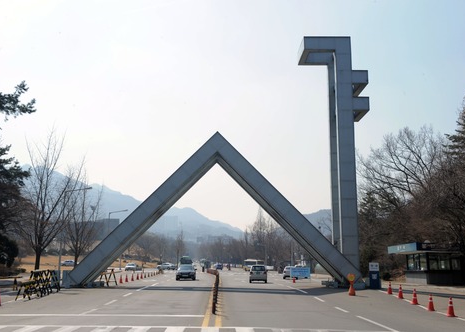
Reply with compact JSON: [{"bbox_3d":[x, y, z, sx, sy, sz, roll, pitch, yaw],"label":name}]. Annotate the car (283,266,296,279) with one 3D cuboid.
[{"bbox_3d":[6.725,12.225,64.059,1.780,1.560,4.500,0,-10,-1],"label":"car"}]

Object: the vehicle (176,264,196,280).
[{"bbox_3d":[-4.393,10.151,53.051,1.800,1.440,4.500,0,-10,0],"label":"vehicle"}]

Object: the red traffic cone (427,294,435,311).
[{"bbox_3d":[8.035,5.488,22.399,0.360,0.710,0.360,0,-10,0],"label":"red traffic cone"}]

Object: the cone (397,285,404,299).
[{"bbox_3d":[8.542,6.378,28.131,0.360,0.710,0.360,0,-10,0],"label":"cone"}]

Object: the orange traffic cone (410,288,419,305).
[{"bbox_3d":[8.274,5.921,25.166,0.360,0.710,0.360,0,-10,0],"label":"orange traffic cone"}]

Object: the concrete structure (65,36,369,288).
[{"bbox_3d":[-0.845,-0.293,43.313,22.550,19.230,3.320,0,-10,0],"label":"concrete structure"}]

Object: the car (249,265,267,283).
[{"bbox_3d":[2.556,10.535,54.203,1.740,1.630,4.400,0,-10,-1],"label":"car"}]

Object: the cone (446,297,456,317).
[{"bbox_3d":[7.815,5.023,19.841,0.360,0.710,0.360,0,-10,0],"label":"cone"}]

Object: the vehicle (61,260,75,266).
[{"bbox_3d":[-41.016,24.584,139.859,4.500,1.460,1.780,0,-10,0],"label":"vehicle"}]

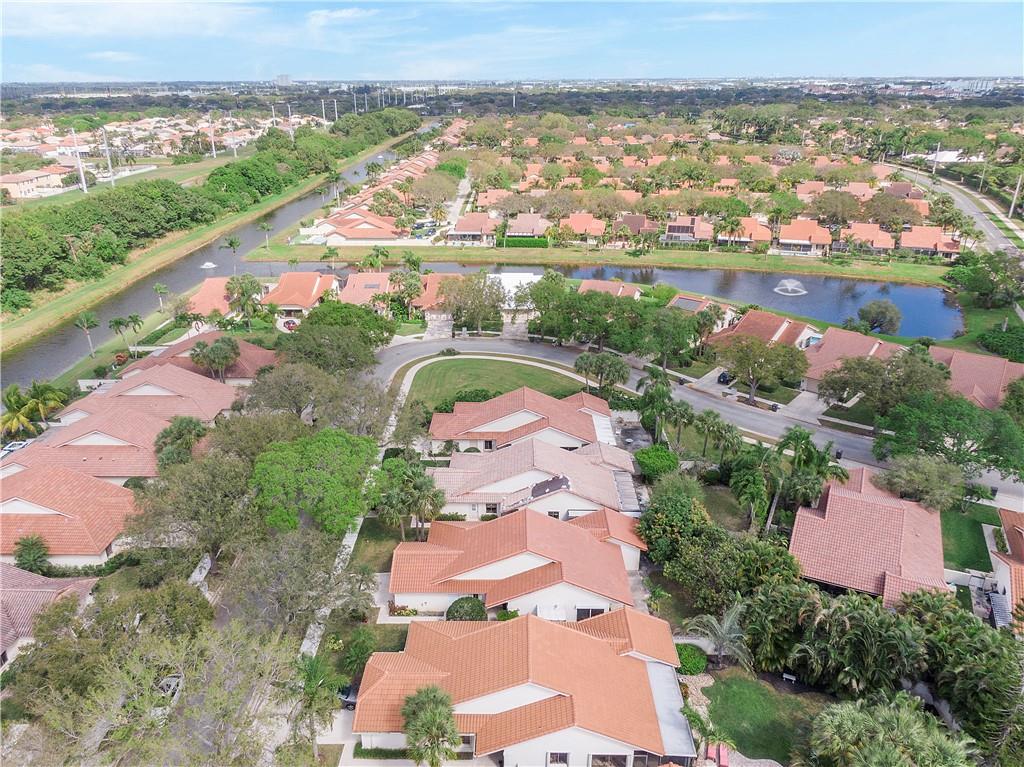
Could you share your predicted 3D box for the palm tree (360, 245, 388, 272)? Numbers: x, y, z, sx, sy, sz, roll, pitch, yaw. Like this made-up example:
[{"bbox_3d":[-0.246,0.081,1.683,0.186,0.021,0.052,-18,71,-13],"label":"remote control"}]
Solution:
[{"bbox_3d":[-32.732,-29.262,169.147,5.800,7.300,5.200,0,23,0],"label":"palm tree"}]

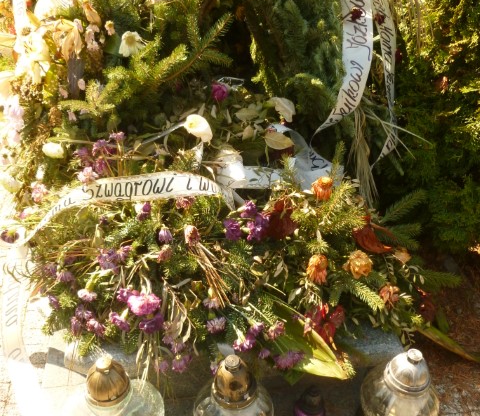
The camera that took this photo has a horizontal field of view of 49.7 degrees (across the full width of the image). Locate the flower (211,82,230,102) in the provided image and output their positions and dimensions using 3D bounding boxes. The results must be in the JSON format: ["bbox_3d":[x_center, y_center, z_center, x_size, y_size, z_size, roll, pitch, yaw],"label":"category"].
[{"bbox_3d":[-0.068,-0.405,1.817,0.067,0.065,0.067,0,30,0],"label":"flower"}]

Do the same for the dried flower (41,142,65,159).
[{"bbox_3d":[-0.548,-0.169,1.520,0.061,0.043,0.049,-4,33,-10],"label":"dried flower"}]

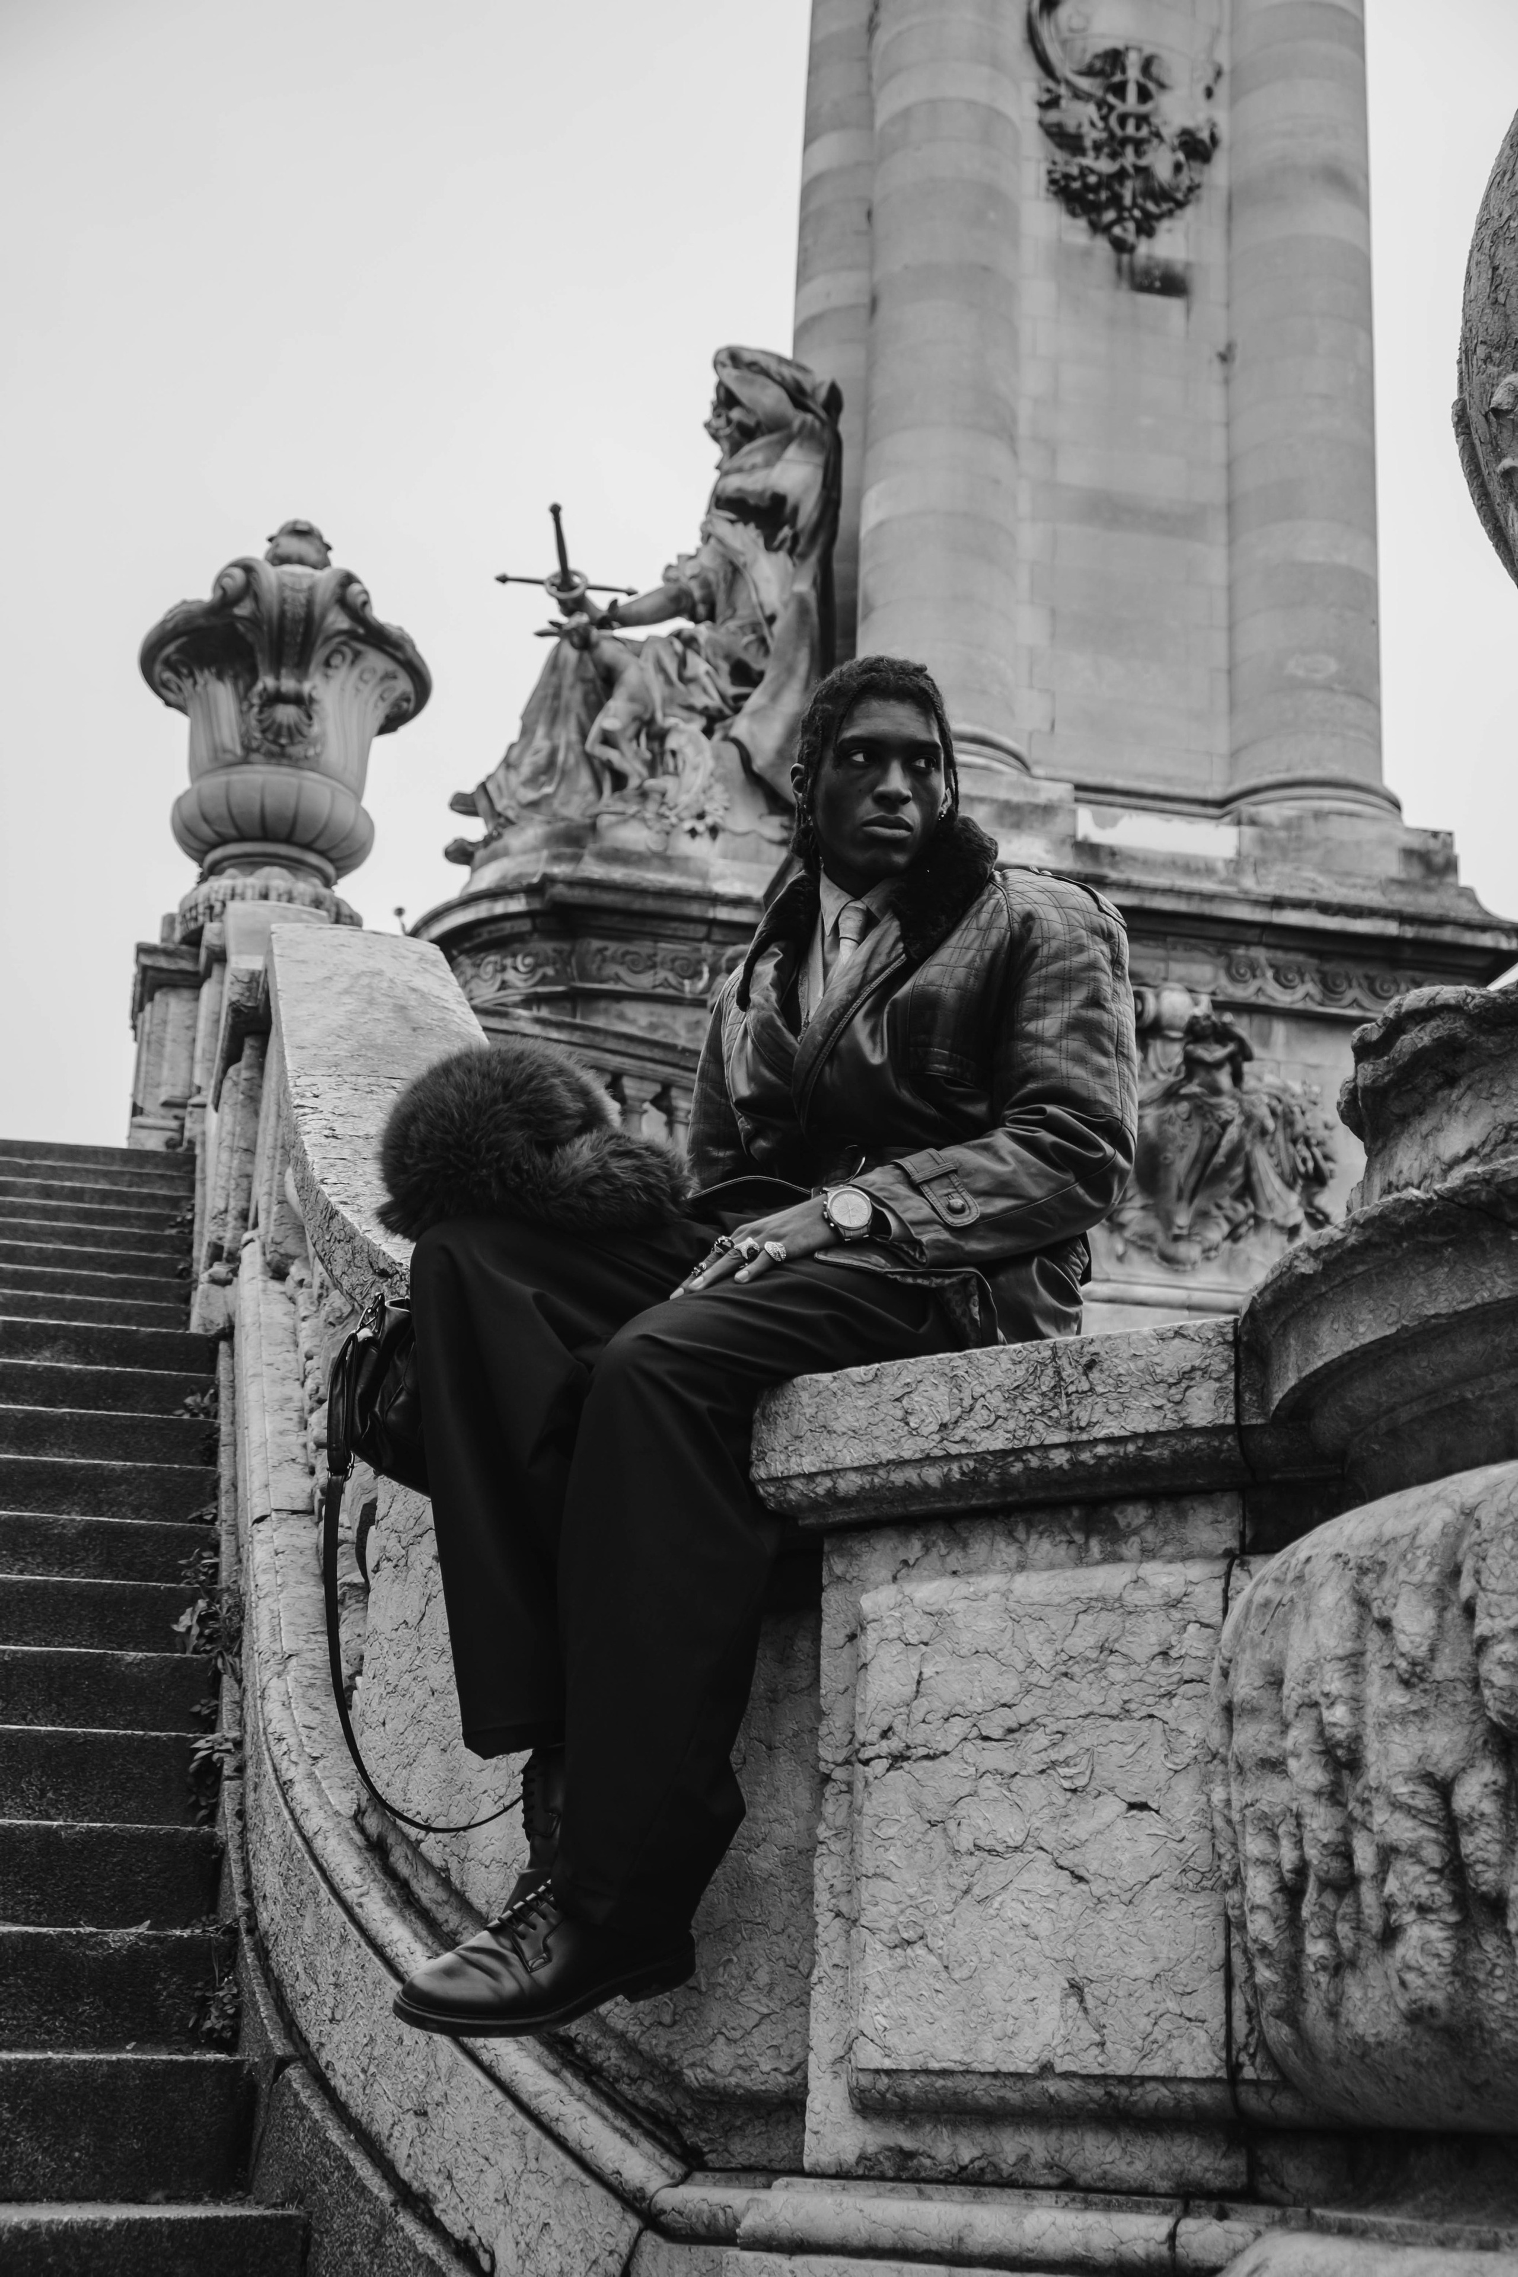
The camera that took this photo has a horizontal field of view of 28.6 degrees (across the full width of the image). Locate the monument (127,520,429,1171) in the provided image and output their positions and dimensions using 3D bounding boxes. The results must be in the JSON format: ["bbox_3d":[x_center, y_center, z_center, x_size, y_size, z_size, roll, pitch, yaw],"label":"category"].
[{"bbox_3d":[-1.834,-1.064,11.152,1.100,2.750,1.100,5,-18,-10],"label":"monument"}]

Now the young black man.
[{"bbox_3d":[0.010,0.152,3.126,0.880,1.520,0.620,16,-22,-39],"label":"young black man"}]

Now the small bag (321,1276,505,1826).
[{"bbox_3d":[-0.310,0.436,3.097,0.270,0.550,0.150,8,-18,-20],"label":"small bag"}]

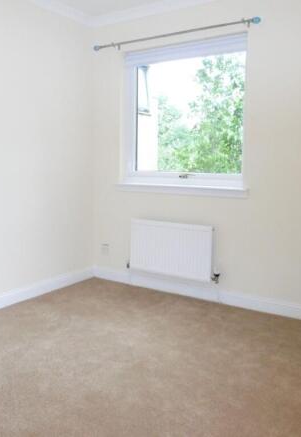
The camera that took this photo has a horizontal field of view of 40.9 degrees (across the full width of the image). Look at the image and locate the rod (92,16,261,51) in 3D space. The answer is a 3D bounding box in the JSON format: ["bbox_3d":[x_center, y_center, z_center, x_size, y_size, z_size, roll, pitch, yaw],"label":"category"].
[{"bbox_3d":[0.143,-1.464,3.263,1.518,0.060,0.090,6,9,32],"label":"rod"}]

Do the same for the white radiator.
[{"bbox_3d":[0.180,0.254,3.468,0.790,0.450,0.080,6,9,32],"label":"white radiator"}]

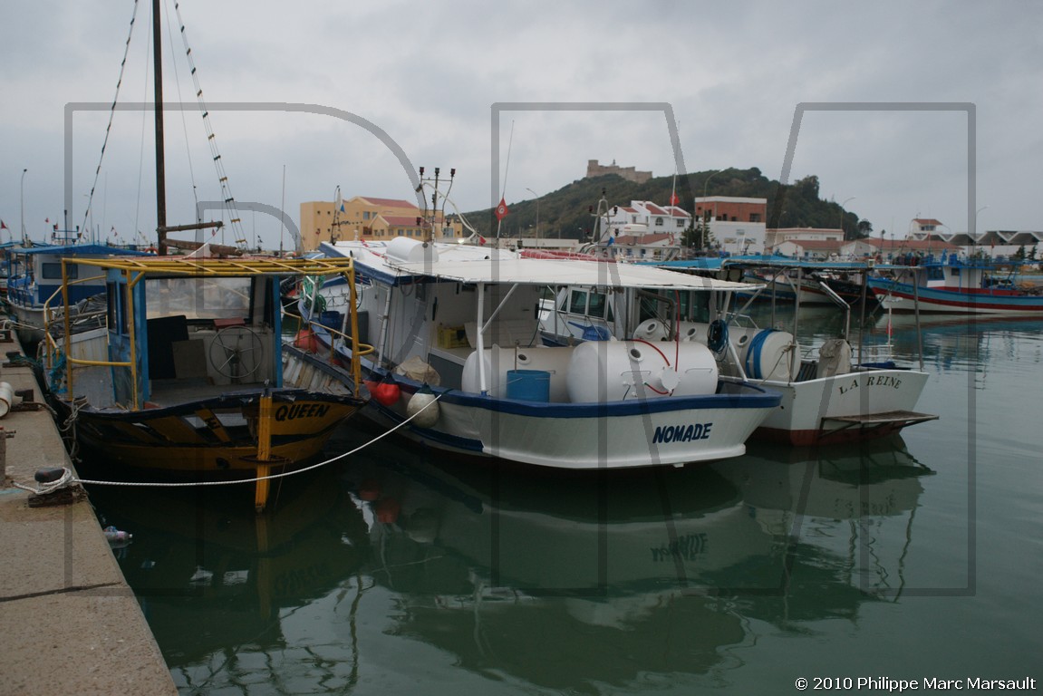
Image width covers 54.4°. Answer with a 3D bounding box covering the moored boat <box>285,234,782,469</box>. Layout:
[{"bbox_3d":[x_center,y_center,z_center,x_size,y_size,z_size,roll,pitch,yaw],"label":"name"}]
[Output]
[{"bbox_3d":[-0.949,-0.205,17.258,3.700,3.350,11.500,-3,6,-30],"label":"moored boat"}]

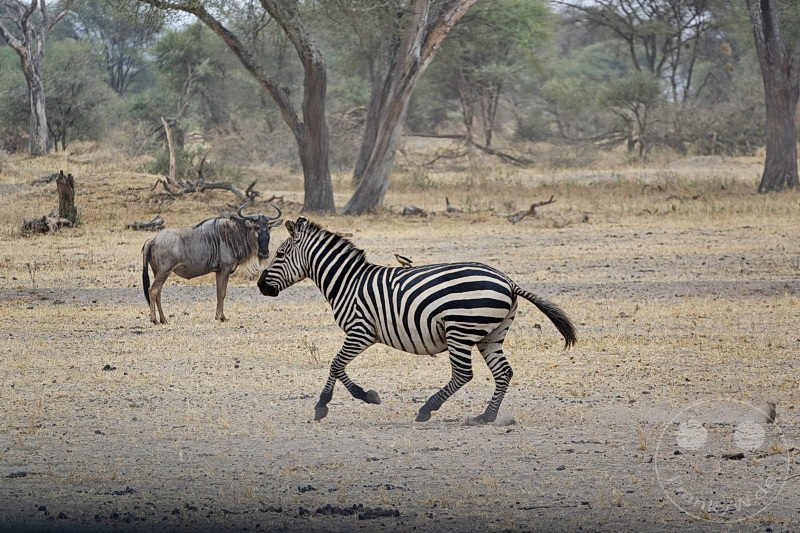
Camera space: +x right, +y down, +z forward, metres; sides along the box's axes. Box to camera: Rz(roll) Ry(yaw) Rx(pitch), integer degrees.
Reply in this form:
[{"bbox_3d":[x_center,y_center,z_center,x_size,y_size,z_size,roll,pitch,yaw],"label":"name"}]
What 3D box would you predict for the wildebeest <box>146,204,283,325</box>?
[{"bbox_3d":[-2.139,-0.034,91.000,1.550,1.380,0.550,0,1,-22],"label":"wildebeest"}]

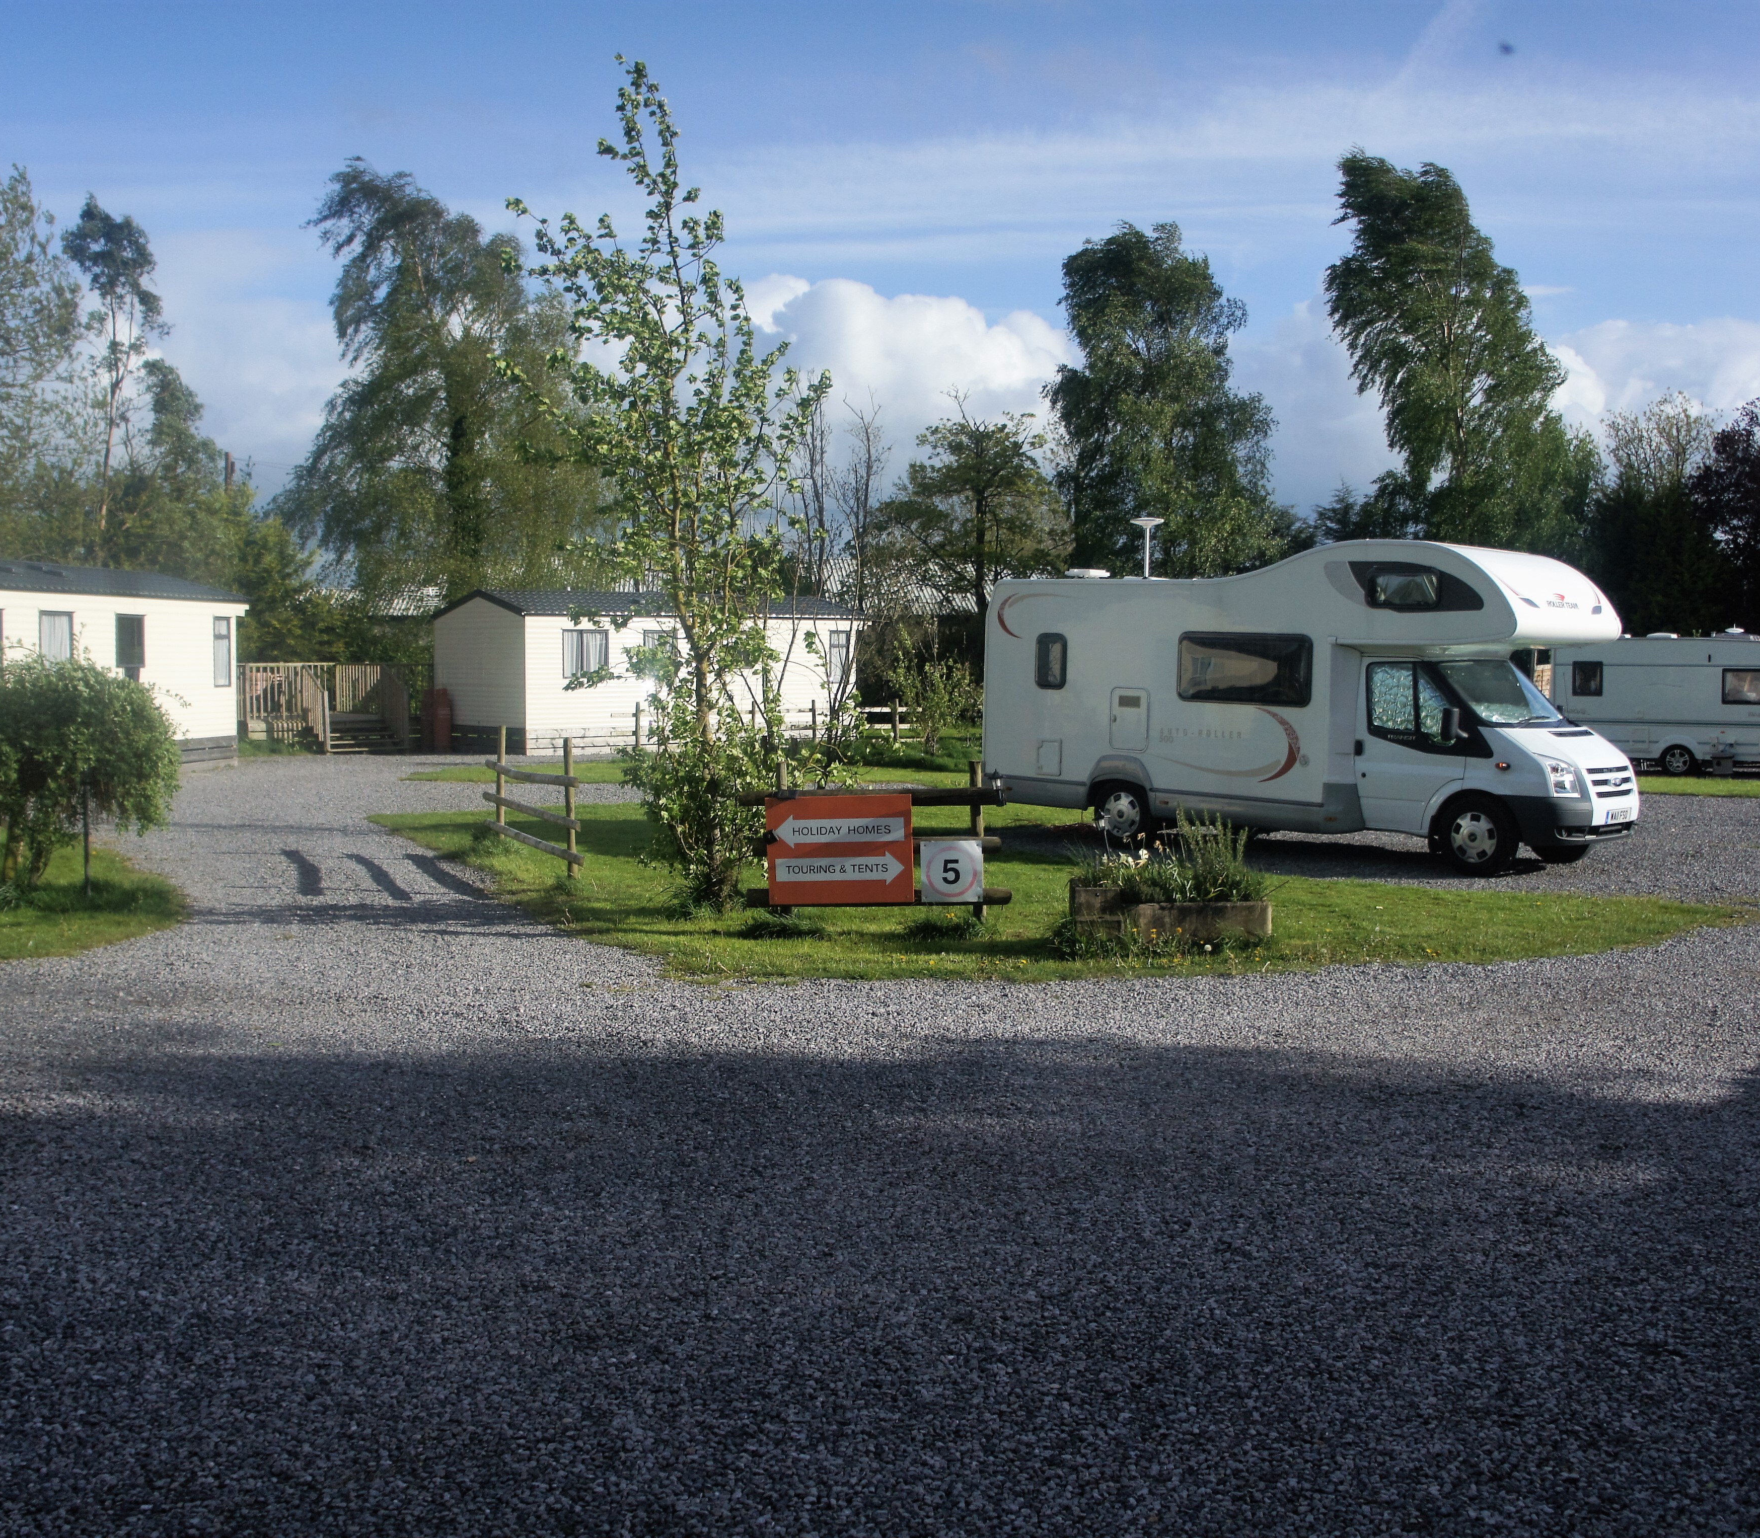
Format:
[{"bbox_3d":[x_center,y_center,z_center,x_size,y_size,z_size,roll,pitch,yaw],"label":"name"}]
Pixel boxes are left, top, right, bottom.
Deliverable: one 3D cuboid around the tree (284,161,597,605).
[{"bbox_3d":[-11.360,-8.241,46.608,8.370,14.770,8.370,0,3,0],"label":"tree"}]

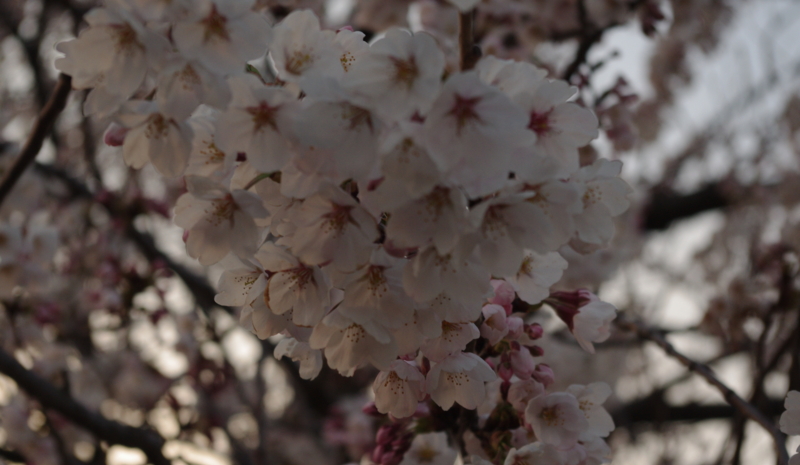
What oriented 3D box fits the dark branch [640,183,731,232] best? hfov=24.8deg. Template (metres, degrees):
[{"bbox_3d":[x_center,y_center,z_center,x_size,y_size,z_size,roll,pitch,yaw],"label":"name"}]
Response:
[{"bbox_3d":[0.346,-0.030,2.200,0.114,0.036,0.036,-14,0,0],"label":"dark branch"}]

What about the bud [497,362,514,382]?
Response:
[{"bbox_3d":[0.039,0.052,0.675,0.006,0.008,0.006,-3,-14,0],"label":"bud"}]

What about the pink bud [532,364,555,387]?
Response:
[{"bbox_3d":[0.054,0.053,0.680,0.007,0.010,0.007,-42,-21,0],"label":"pink bud"}]

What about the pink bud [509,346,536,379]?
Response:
[{"bbox_3d":[0.045,0.048,0.675,0.008,0.013,0.008,-26,-15,0],"label":"pink bud"}]

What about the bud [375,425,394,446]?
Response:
[{"bbox_3d":[-0.006,0.080,0.715,0.006,0.009,0.006,35,-14,0],"label":"bud"}]

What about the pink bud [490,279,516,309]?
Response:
[{"bbox_3d":[0.039,0.023,0.680,0.009,0.012,0.009,-18,-18,0],"label":"pink bud"}]

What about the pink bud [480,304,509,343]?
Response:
[{"bbox_3d":[0.035,0.034,0.675,0.010,0.014,0.010,-6,-17,0],"label":"pink bud"}]

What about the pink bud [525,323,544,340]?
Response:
[{"bbox_3d":[0.050,0.037,0.680,0.008,0.006,0.006,12,0,40],"label":"pink bud"}]

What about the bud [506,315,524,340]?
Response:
[{"bbox_3d":[0.043,0.035,0.680,0.007,0.009,0.007,-6,-21,0],"label":"bud"}]

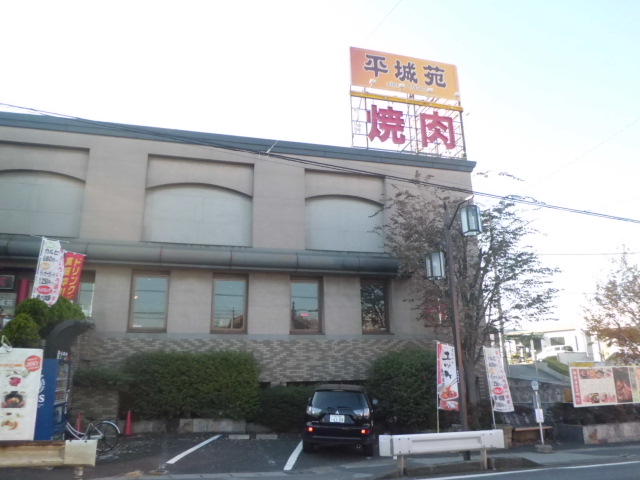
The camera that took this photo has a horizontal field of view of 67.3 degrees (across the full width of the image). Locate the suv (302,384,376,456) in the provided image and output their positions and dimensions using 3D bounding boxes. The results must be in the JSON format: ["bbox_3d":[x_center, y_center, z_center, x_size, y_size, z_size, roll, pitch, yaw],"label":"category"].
[{"bbox_3d":[0.537,4.972,13.632,1.820,1.680,4.640,-2,-16,3],"label":"suv"}]

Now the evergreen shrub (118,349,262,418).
[{"bbox_3d":[-4.038,4.627,15.370,4.173,2.136,1.400,3,-16,-13],"label":"evergreen shrub"}]

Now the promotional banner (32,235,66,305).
[{"bbox_3d":[-6.531,0.825,11.500,0.650,1.700,0.120,6,-17,-24],"label":"promotional banner"}]

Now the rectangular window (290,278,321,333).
[{"bbox_3d":[-0.472,2.426,17.875,1.250,2.080,0.160,3,-16,-13],"label":"rectangular window"}]

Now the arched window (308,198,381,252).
[{"bbox_3d":[1.032,-0.650,19.160,3.250,2.300,0.200,3,-16,-13],"label":"arched window"}]

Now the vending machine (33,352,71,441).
[{"bbox_3d":[-6.022,3.470,10.376,0.720,1.930,1.060,3,-16,-13],"label":"vending machine"}]

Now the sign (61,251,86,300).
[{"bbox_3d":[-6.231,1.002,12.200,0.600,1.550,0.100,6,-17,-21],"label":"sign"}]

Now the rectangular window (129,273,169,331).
[{"bbox_3d":[-5.873,2.141,16.599,1.250,2.080,0.160,3,-16,-13],"label":"rectangular window"}]

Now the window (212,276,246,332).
[{"bbox_3d":[-3.202,2.282,17.230,1.250,2.080,0.160,3,-16,-13],"label":"window"}]

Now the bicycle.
[{"bbox_3d":[-5.726,4.516,11.419,1.780,1.040,0.550,3,-16,-13],"label":"bicycle"}]

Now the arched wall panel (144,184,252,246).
[{"bbox_3d":[-4.427,-0.962,17.735,3.920,2.350,0.200,3,-15,-13],"label":"arched wall panel"}]

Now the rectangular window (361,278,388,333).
[{"bbox_3d":[2.146,2.610,18.936,1.157,2.134,0.180,3,-16,-14],"label":"rectangular window"}]

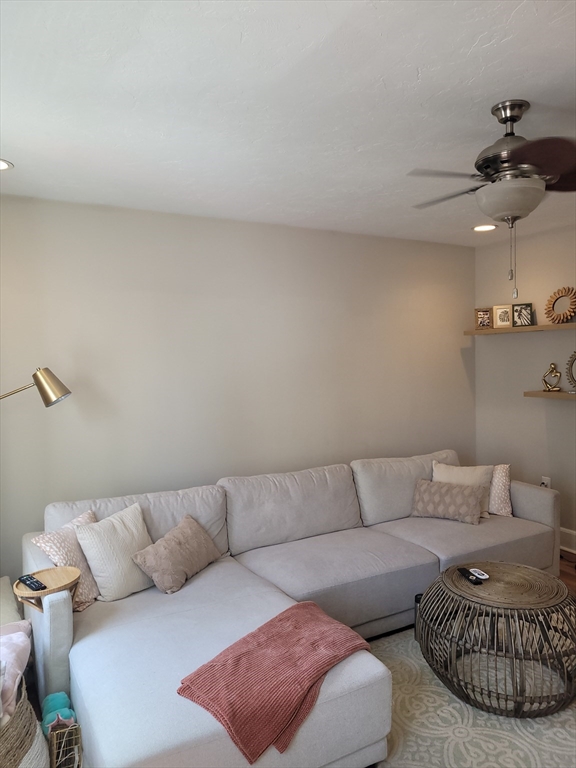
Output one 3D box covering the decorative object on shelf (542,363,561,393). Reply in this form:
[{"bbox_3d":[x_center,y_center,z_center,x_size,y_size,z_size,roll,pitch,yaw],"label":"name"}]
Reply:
[{"bbox_3d":[1.993,-0.046,4.350,0.080,0.215,0.135,-3,3,-30],"label":"decorative object on shelf"}]

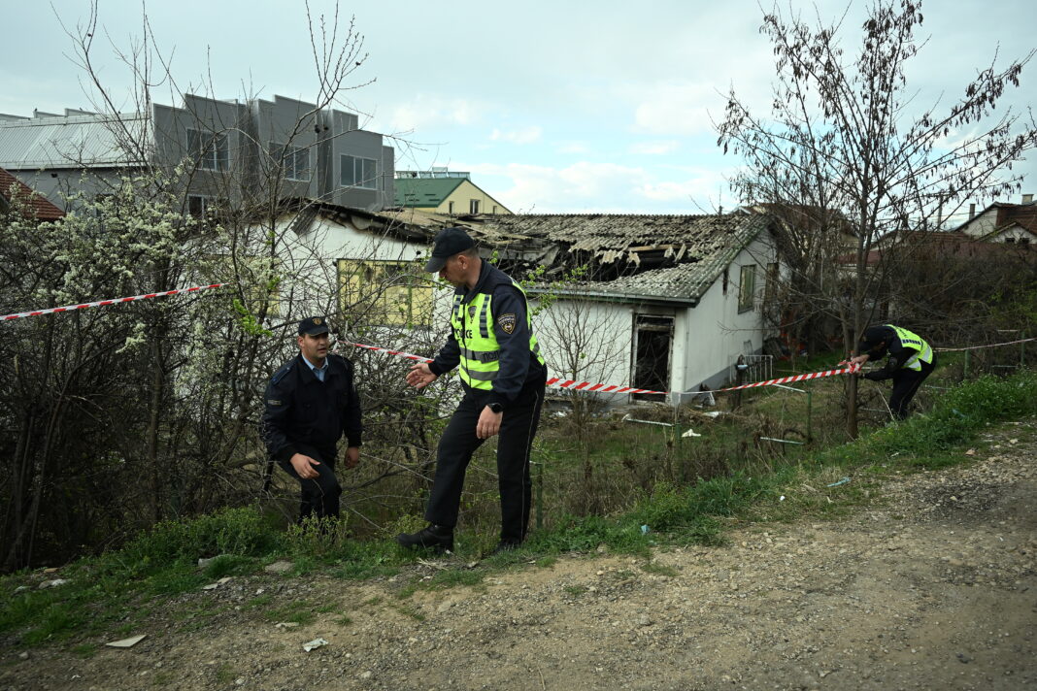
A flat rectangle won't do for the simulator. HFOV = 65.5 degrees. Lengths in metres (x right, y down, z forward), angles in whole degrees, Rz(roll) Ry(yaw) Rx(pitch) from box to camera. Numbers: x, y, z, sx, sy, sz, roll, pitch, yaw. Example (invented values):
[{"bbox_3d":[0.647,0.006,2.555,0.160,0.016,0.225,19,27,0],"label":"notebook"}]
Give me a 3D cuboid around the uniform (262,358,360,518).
[{"bbox_3d":[-1.306,0.639,5.080,0.560,1.200,0.520,-2,8,-27],"label":"uniform"}]

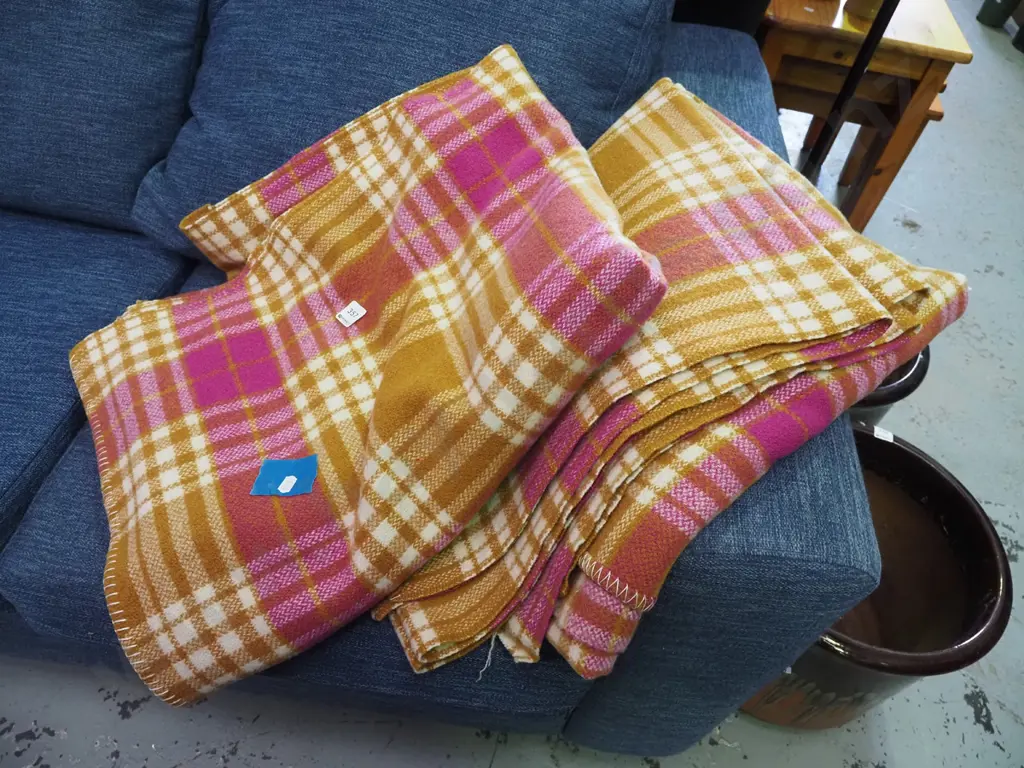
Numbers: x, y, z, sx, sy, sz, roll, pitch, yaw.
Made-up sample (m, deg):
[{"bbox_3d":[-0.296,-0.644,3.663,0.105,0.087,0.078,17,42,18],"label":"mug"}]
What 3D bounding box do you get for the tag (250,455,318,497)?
[{"bbox_3d":[-0.296,0.121,0.924,0.085,0.007,0.053,-5,65,-5],"label":"tag"}]

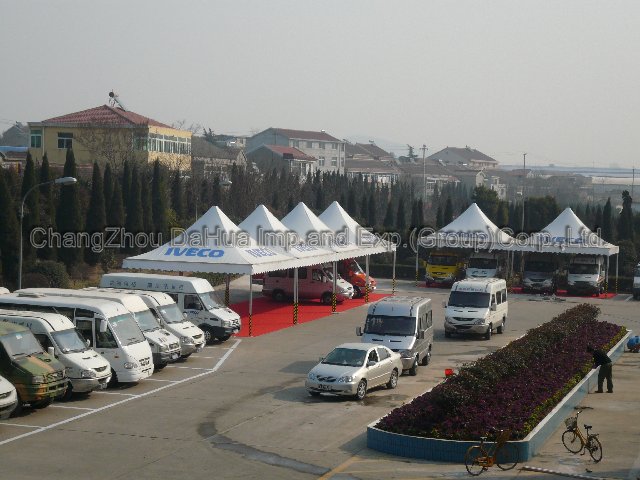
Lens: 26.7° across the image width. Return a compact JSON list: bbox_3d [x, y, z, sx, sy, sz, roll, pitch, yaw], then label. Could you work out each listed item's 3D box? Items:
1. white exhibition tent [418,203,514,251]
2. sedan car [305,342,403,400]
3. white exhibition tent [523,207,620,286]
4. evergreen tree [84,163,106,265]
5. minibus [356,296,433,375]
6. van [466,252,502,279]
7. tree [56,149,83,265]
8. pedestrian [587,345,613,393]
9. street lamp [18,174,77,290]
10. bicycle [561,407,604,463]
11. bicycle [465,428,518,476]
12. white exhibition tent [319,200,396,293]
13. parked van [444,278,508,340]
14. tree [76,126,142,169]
[{"bbox_3d":[10.114,0.331,88.367,6.100,5.462,6.100,3,3,18],"label":"white exhibition tent"},{"bbox_3d":[1.127,4.059,42.650,1.740,1.460,4.500,3,3,25],"label":"sedan car"},{"bbox_3d":[15.811,0.630,86.510,6.100,5.462,6.100,3,3,18],"label":"white exhibition tent"},{"bbox_3d":[-15.794,-1.850,95.052,1.450,7.279,1.450,2,3,-9],"label":"evergreen tree"},{"bbox_3d":[2.758,3.408,48.298,2.020,2.420,4.950,2,2,13],"label":"minibus"},{"bbox_3d":[11.082,1.810,88.158,2.050,2.600,5.300,3,3,18],"label":"van"},{"bbox_3d":[-17.078,-2.206,92.034,1.750,8.191,1.750,2,3,-11],"label":"tree"},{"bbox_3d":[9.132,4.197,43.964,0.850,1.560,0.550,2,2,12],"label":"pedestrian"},{"bbox_3d":[-10.883,0.802,53.778,2.400,6.400,0.350,3,3,18],"label":"street lamp"},{"bbox_3d":[6.551,4.833,33.065,0.560,1.030,1.680,1,2,-18],"label":"bicycle"},{"bbox_3d":[3.920,4.849,30.953,1.680,1.000,0.560,0,3,-42],"label":"bicycle"},{"bbox_3d":[0.776,0.488,78.287,6.100,5.462,6.100,3,3,18],"label":"white exhibition tent"},{"bbox_3d":[6.948,3.055,60.074,2.020,2.420,4.950,3,2,19],"label":"parked van"},{"bbox_3d":[-15.357,-5.337,98.000,5.000,6.000,5.000,2,2,17],"label":"tree"}]

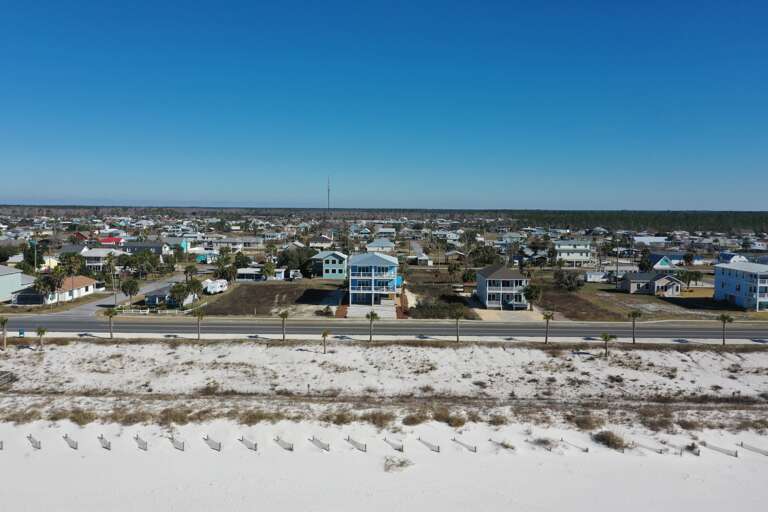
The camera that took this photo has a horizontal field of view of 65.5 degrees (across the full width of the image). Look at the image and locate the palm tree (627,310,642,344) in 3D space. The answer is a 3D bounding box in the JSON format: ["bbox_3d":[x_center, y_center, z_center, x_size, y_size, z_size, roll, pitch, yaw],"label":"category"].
[{"bbox_3d":[42.677,12.103,101.267,2.310,5.790,2.160,0,5,0],"label":"palm tree"}]

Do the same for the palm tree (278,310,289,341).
[{"bbox_3d":[-17.067,11.912,101.603,1.620,5.130,1.810,0,5,0],"label":"palm tree"}]

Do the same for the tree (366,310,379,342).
[{"bbox_3d":[-1.823,11.964,101.320,2.160,5.330,2.080,0,5,0],"label":"tree"}]

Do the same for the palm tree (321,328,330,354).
[{"bbox_3d":[-9.139,13.465,93.715,1.340,4.050,1.670,0,5,0],"label":"palm tree"}]

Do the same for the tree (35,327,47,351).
[{"bbox_3d":[-54.276,13.129,94.401,1.820,3.870,1.910,0,5,0],"label":"tree"}]

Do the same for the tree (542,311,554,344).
[{"bbox_3d":[27.834,12.083,100.812,1.730,5.660,1.860,0,5,0],"label":"tree"}]

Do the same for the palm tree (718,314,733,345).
[{"bbox_3d":[57.841,12.502,100.870,2.660,5.310,2.330,0,5,0],"label":"palm tree"}]

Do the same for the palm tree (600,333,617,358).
[{"bbox_3d":[35.252,13.906,93.358,2.580,3.950,2.290,0,5,0],"label":"palm tree"}]

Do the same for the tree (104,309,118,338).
[{"bbox_3d":[-46.646,11.554,102.040,2.260,5.290,2.130,0,5,0],"label":"tree"}]

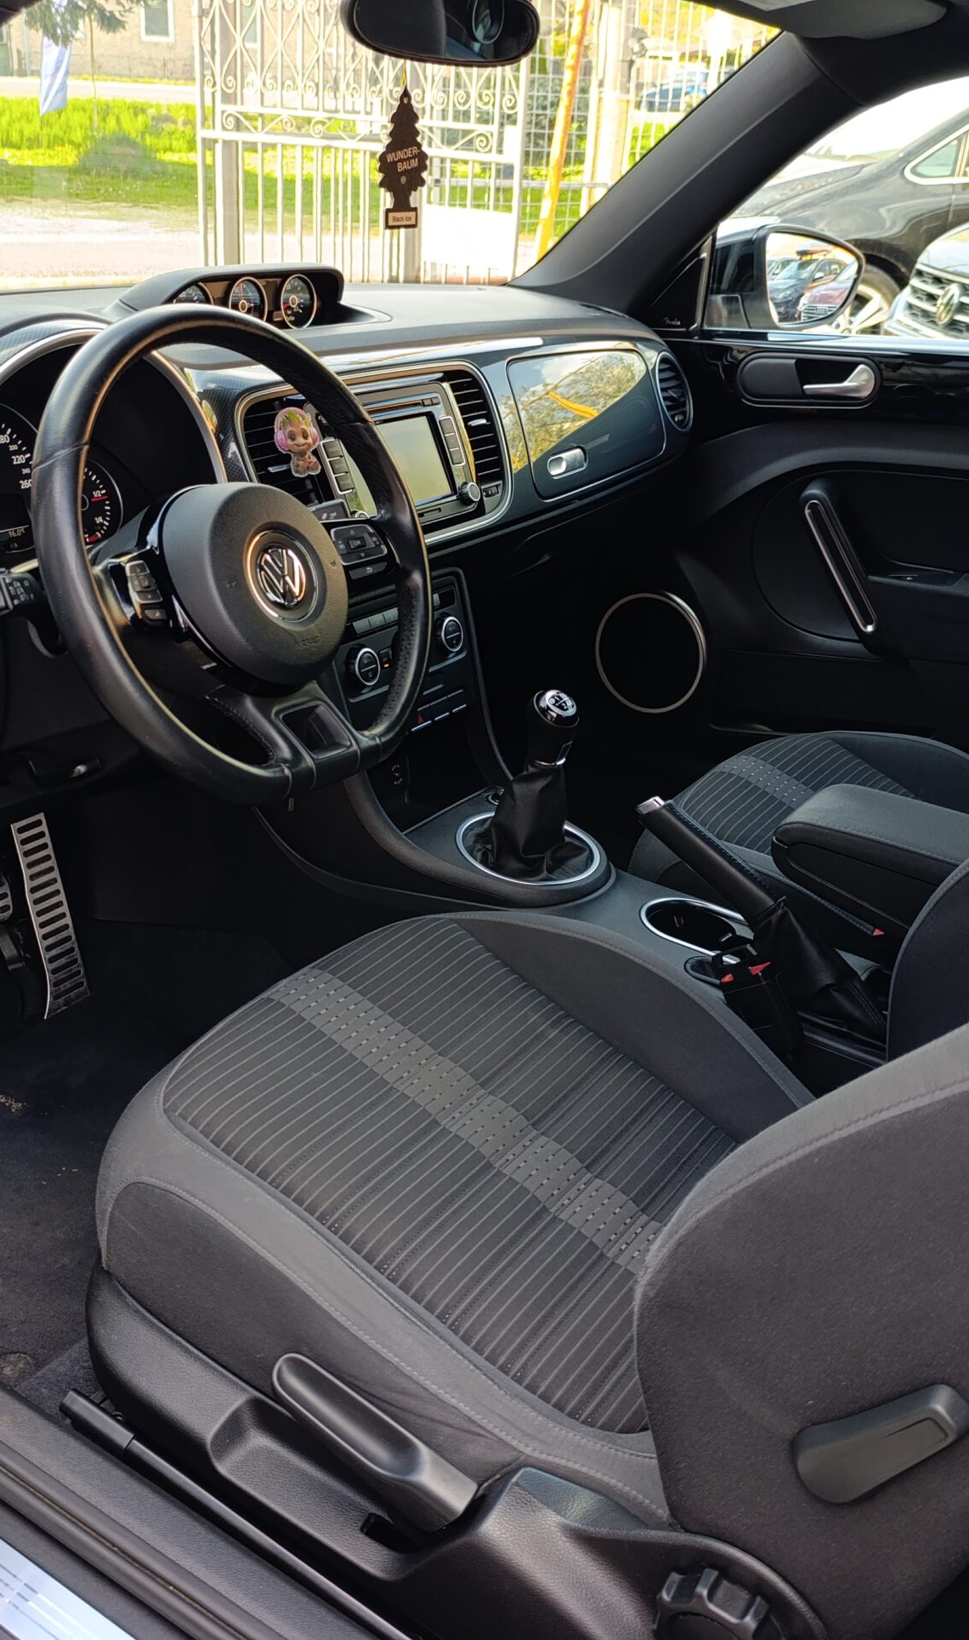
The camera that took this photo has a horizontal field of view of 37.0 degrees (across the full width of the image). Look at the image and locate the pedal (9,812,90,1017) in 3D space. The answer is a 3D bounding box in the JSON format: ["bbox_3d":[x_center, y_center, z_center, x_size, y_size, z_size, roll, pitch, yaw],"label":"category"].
[{"bbox_3d":[-0.491,0.106,1.621,0.030,0.228,0.048,-1,13,37],"label":"pedal"}]

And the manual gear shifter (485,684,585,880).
[{"bbox_3d":[0.050,-0.047,1.449,0.110,0.180,0.100,2,24,-1],"label":"manual gear shifter"}]

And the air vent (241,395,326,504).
[{"bbox_3d":[-0.182,-0.333,1.308,0.035,0.097,0.087,4,22,36],"label":"air vent"}]

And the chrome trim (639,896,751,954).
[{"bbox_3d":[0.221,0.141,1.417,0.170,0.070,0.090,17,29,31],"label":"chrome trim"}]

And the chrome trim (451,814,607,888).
[{"bbox_3d":[0.046,0.032,1.488,0.150,0.020,0.150,7,30,-4],"label":"chrome trim"}]

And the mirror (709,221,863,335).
[{"bbox_3d":[0.428,-0.762,2.043,0.220,0.150,0.130,-19,32,-37],"label":"mirror"}]

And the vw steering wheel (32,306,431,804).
[{"bbox_3d":[-0.182,-0.198,1.080,0.100,0.360,0.370,-6,16,40],"label":"vw steering wheel"}]

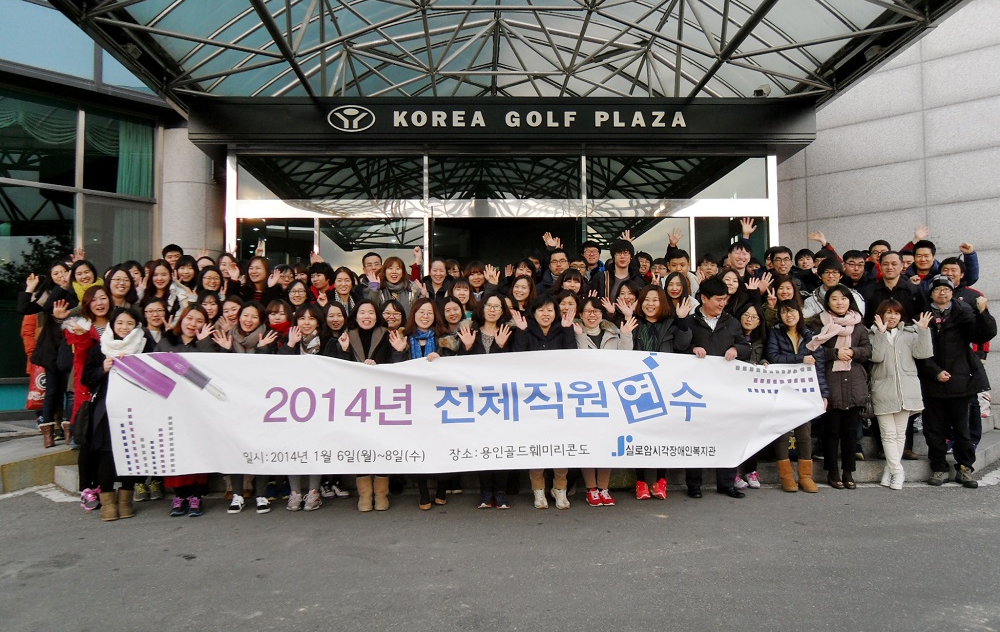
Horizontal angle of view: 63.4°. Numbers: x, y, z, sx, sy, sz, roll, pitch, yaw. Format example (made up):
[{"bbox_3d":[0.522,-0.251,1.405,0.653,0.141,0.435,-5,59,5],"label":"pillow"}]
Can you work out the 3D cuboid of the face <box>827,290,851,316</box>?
[{"bbox_3d":[2.816,-0.108,6.720,0.175,0.215,0.175,-2,-3,28],"label":"face"}]

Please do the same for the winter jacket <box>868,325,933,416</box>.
[{"bbox_3d":[3.411,0.455,6.880,0.540,0.760,0.340,-1,-3,21],"label":"winter jacket"}]

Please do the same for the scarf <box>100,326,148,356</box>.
[{"bbox_3d":[-2.790,0.185,6.000,0.335,0.250,0.280,1,-3,-21],"label":"scarf"}]

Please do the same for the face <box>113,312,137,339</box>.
[{"bbox_3d":[-2.837,0.076,6.120,0.165,0.210,0.150,1,-3,-21],"label":"face"}]

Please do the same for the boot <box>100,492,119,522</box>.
[{"bbox_3d":[-2.909,1.420,6.030,0.125,0.200,0.260,1,-3,-31],"label":"boot"}]

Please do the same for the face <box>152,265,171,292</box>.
[{"bbox_3d":[-3.055,-0.334,7.300,0.160,0.210,0.150,1,-3,-21],"label":"face"}]

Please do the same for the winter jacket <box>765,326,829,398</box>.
[{"bbox_3d":[2.438,0.391,6.650,0.520,0.640,0.340,-1,-3,12],"label":"winter jacket"}]

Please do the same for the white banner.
[{"bbox_3d":[-0.124,0.714,6.080,5.360,0.910,0.250,0,-3,-6],"label":"white banner"}]

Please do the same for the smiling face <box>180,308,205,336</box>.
[{"bbox_3d":[-2.290,0.048,6.030,0.175,0.225,0.175,13,-3,-17],"label":"smiling face"}]

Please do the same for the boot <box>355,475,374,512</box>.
[{"bbox_3d":[-1.030,1.343,6.140,0.120,0.245,0.270,0,-3,-13],"label":"boot"}]

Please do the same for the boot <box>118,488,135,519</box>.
[{"bbox_3d":[-2.831,1.419,6.140,0.120,0.230,0.270,1,-2,-14],"label":"boot"}]

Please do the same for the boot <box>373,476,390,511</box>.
[{"bbox_3d":[-0.903,1.343,6.140,0.120,0.245,0.270,0,-3,-12],"label":"boot"}]

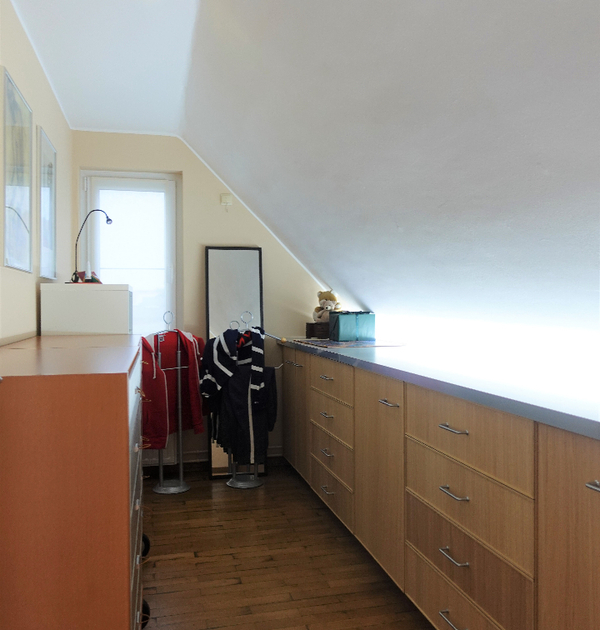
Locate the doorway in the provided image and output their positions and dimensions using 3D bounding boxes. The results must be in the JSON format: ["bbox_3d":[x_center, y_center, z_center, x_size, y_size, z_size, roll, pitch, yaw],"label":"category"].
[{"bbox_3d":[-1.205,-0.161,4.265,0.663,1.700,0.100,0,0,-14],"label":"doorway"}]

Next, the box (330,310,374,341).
[{"bbox_3d":[0.372,0.084,4.255,0.266,0.199,0.210,0,0,-14],"label":"box"}]

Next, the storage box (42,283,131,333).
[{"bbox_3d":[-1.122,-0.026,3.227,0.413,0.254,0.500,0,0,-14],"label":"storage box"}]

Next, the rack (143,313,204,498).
[{"bbox_3d":[-0.791,0.526,3.712,0.410,1.090,0.280,0,0,-14],"label":"rack"}]

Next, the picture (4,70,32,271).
[{"bbox_3d":[-1.169,-0.555,2.494,0.025,0.738,0.512,0,0,-14],"label":"picture"}]

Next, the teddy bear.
[{"bbox_3d":[0.198,-0.065,4.316,0.200,0.235,0.170,0,0,-2],"label":"teddy bear"}]

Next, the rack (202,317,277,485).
[{"bbox_3d":[-0.383,0.526,3.789,0.440,1.090,0.320,0,0,-1],"label":"rack"}]

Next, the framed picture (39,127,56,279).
[{"bbox_3d":[-1.334,-0.556,3.178,0.025,0.730,0.468,0,0,-14],"label":"framed picture"}]

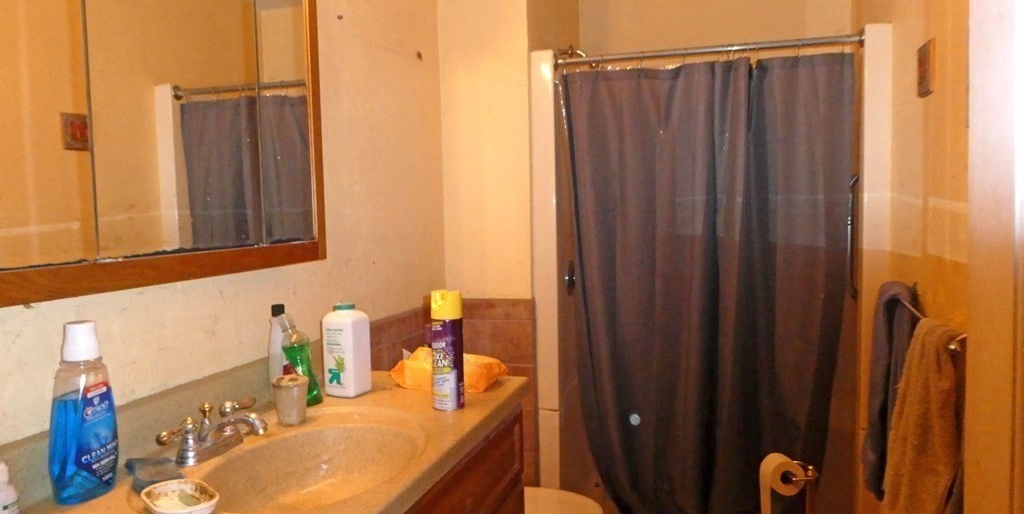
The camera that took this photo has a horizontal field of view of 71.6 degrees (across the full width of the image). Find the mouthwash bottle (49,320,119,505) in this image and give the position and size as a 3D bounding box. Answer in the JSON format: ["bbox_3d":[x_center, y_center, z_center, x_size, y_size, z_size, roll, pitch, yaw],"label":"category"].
[{"bbox_3d":[-0.659,0.231,1.095,0.076,0.263,0.100,1,5,23],"label":"mouthwash bottle"}]

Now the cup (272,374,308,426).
[{"bbox_3d":[-0.443,0.287,1.423,0.069,0.089,0.069,-1,4,0],"label":"cup"}]

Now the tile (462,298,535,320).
[{"bbox_3d":[-0.060,0.184,2.498,0.285,0.073,0.009,0,4,17],"label":"tile"}]

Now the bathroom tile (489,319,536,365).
[{"bbox_3d":[-0.001,0.300,2.489,0.156,0.154,0.009,0,4,17],"label":"bathroom tile"}]

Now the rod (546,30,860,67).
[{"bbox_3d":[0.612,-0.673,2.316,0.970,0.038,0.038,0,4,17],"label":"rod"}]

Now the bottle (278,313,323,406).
[{"bbox_3d":[-0.468,0.223,1.568,0.063,0.198,0.047,-16,-1,-18],"label":"bottle"}]

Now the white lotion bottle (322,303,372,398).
[{"bbox_3d":[-0.383,0.212,1.648,0.080,0.209,0.074,1,5,23],"label":"white lotion bottle"}]

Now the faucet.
[{"bbox_3d":[-0.495,0.305,1.248,0.150,0.087,0.231,0,4,17],"label":"faucet"}]

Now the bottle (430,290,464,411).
[{"bbox_3d":[-0.135,0.196,1.499,0.066,0.245,0.066,-1,4,0],"label":"bottle"}]

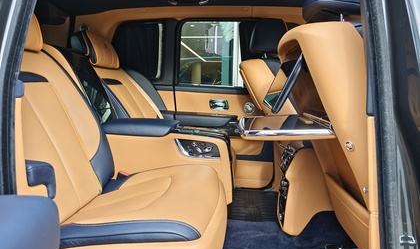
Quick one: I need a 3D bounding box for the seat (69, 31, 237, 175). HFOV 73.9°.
[{"bbox_3d":[-0.306,-0.069,1.721,0.955,0.970,0.550,1,8,7],"label":"seat"}]

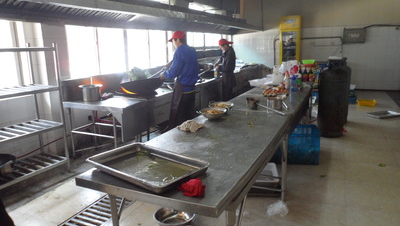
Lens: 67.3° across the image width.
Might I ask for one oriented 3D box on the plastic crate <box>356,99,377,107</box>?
[{"bbox_3d":[3.918,-0.225,7.088,0.430,0.120,0.310,2,13,15],"label":"plastic crate"}]

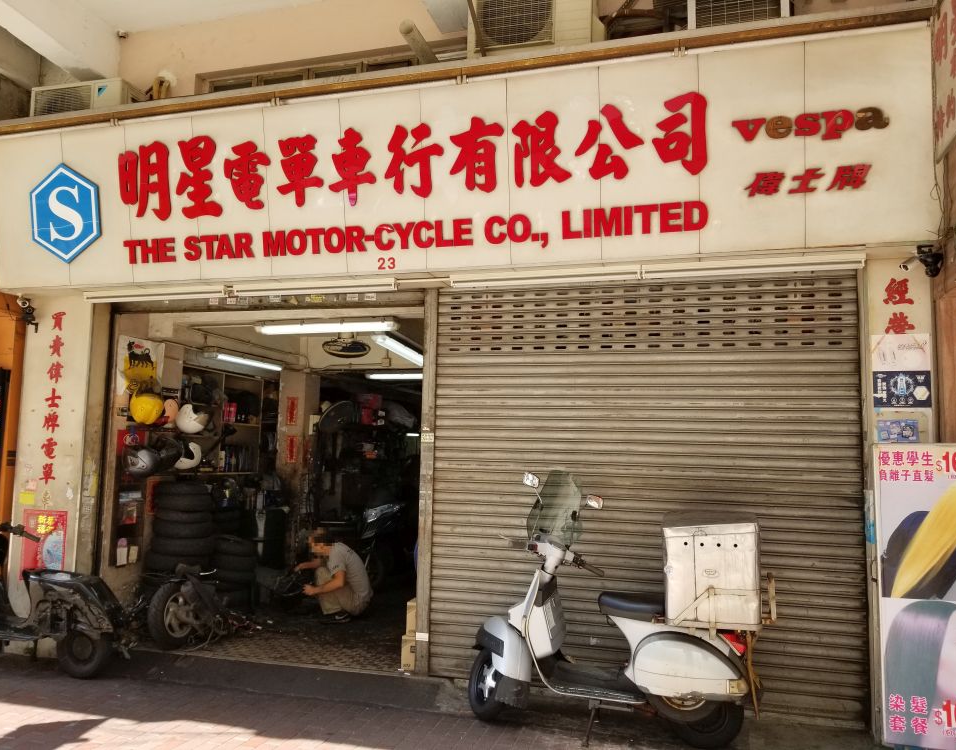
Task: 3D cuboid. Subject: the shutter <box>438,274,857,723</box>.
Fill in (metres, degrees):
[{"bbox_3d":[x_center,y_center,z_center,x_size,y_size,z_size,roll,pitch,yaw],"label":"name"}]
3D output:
[{"bbox_3d":[0.958,0.681,4.705,2.641,2.627,0.090,0,-5,17],"label":"shutter"}]

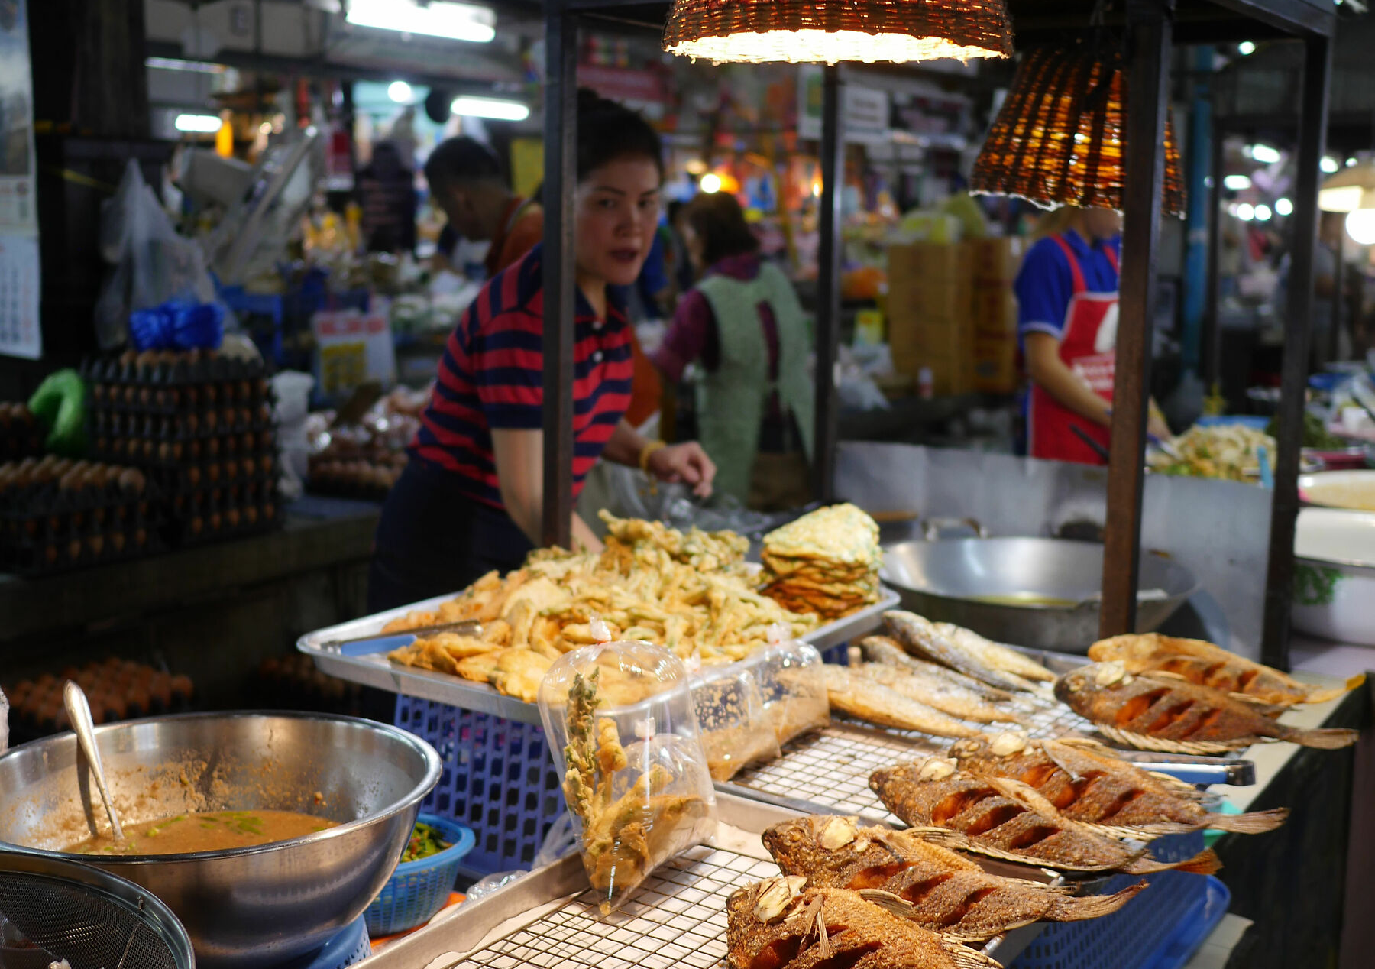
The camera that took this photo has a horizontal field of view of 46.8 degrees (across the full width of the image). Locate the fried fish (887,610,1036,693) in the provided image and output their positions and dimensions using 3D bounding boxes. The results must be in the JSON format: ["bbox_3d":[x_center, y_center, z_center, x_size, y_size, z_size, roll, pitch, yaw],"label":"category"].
[{"bbox_3d":[0.301,0.190,1.744,0.055,0.050,0.257,-5,16,-34],"label":"fried fish"}]

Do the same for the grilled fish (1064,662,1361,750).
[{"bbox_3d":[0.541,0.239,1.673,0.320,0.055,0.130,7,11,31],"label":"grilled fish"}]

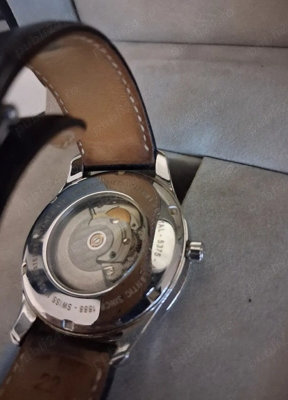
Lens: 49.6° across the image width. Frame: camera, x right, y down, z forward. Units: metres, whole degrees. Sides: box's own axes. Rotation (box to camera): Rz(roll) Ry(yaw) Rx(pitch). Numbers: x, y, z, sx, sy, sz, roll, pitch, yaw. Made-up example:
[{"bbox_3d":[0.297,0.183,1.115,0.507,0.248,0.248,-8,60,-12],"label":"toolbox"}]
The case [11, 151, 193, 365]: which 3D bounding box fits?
[{"bbox_3d":[-0.010,0.012,0.079,0.043,0.011,0.051,1,61,19],"label":"case"}]

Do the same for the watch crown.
[{"bbox_3d":[0.011,0.011,0.070,0.004,0.005,0.005,1,61,19],"label":"watch crown"}]

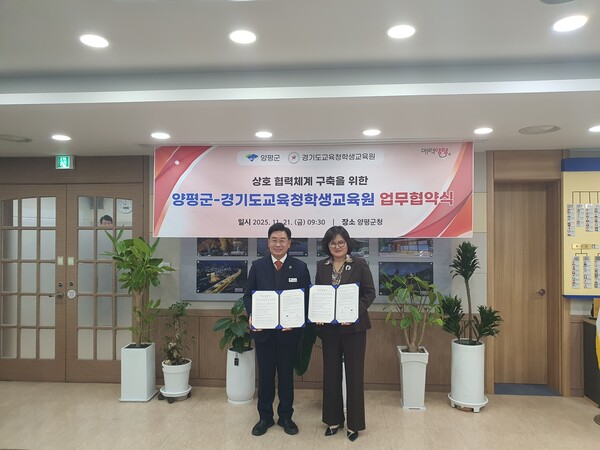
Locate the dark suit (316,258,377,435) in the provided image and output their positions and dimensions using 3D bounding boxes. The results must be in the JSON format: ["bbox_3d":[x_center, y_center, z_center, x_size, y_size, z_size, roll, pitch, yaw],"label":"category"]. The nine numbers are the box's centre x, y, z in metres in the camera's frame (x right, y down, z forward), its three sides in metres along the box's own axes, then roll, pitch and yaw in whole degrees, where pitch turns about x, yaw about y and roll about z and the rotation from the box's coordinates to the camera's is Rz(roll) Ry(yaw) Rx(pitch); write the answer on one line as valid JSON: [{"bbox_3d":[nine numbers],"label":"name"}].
[{"bbox_3d":[0.377,0.973,3.732,0.503,1.422,0.352,0,0,12],"label":"dark suit"}]

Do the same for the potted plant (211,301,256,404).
[{"bbox_3d":[-0.588,1.203,4.386,0.463,0.986,0.433,0,0,4],"label":"potted plant"}]

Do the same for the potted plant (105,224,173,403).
[{"bbox_3d":[-1.584,0.861,4.446,0.694,1.672,0.604,0,0,4],"label":"potted plant"}]

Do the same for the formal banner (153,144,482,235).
[{"bbox_3d":[0.088,-0.300,4.014,2.837,0.831,0.020,0,0,4],"label":"formal banner"}]

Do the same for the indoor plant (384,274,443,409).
[{"bbox_3d":[1.069,1.072,4.255,0.573,1.248,0.503,0,0,4],"label":"indoor plant"}]

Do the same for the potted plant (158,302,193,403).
[{"bbox_3d":[-1.214,1.219,4.426,0.342,0.955,0.332,0,0,4],"label":"potted plant"}]

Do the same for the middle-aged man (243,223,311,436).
[{"bbox_3d":[-0.187,0.839,3.752,0.563,1.714,0.412,0,0,-1],"label":"middle-aged man"}]

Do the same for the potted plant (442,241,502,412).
[{"bbox_3d":[1.610,0.923,4.225,0.573,1.546,0.503,0,0,4],"label":"potted plant"}]

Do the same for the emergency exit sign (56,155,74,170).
[{"bbox_3d":[-2.497,-0.659,4.798,0.151,0.149,0.086,0,0,4],"label":"emergency exit sign"}]

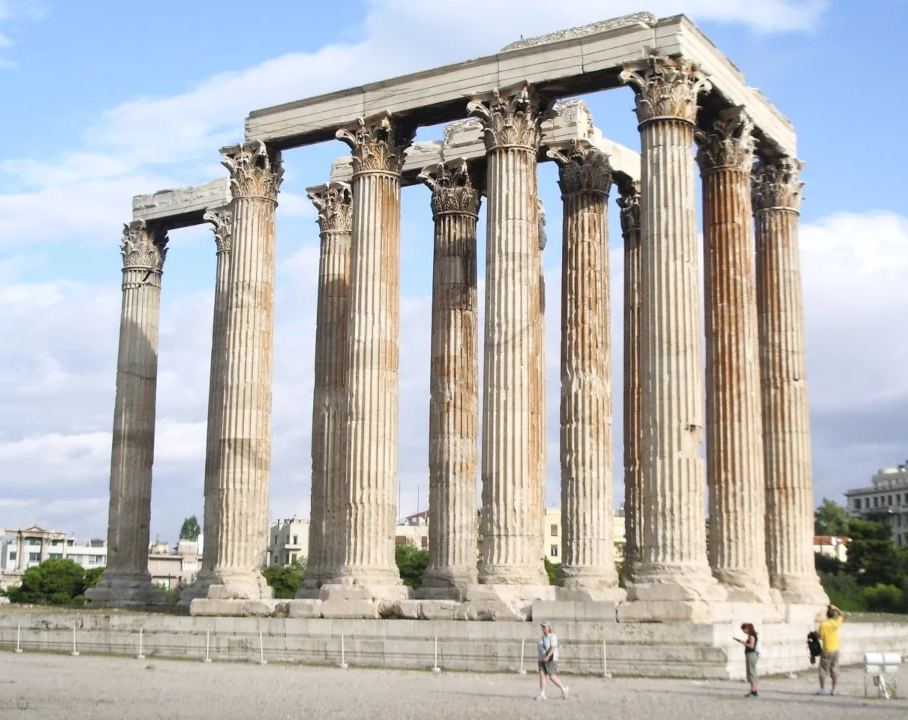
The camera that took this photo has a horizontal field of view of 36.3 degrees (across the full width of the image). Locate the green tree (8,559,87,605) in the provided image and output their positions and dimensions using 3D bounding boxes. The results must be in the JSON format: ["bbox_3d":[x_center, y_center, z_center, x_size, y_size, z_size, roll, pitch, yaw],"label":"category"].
[{"bbox_3d":[-43.888,24.822,149.410,8.200,6.800,8.200,0,-10,0],"label":"green tree"}]

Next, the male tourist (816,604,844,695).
[{"bbox_3d":[8.526,6.598,31.544,0.640,1.950,0.450,2,-10,-9],"label":"male tourist"}]

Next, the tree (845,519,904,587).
[{"bbox_3d":[33.336,16.023,109.404,4.900,7.000,4.900,0,-10,0],"label":"tree"}]

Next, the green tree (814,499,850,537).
[{"bbox_3d":[68.198,31.865,248.784,8.000,14.000,8.000,0,-10,0],"label":"green tree"}]

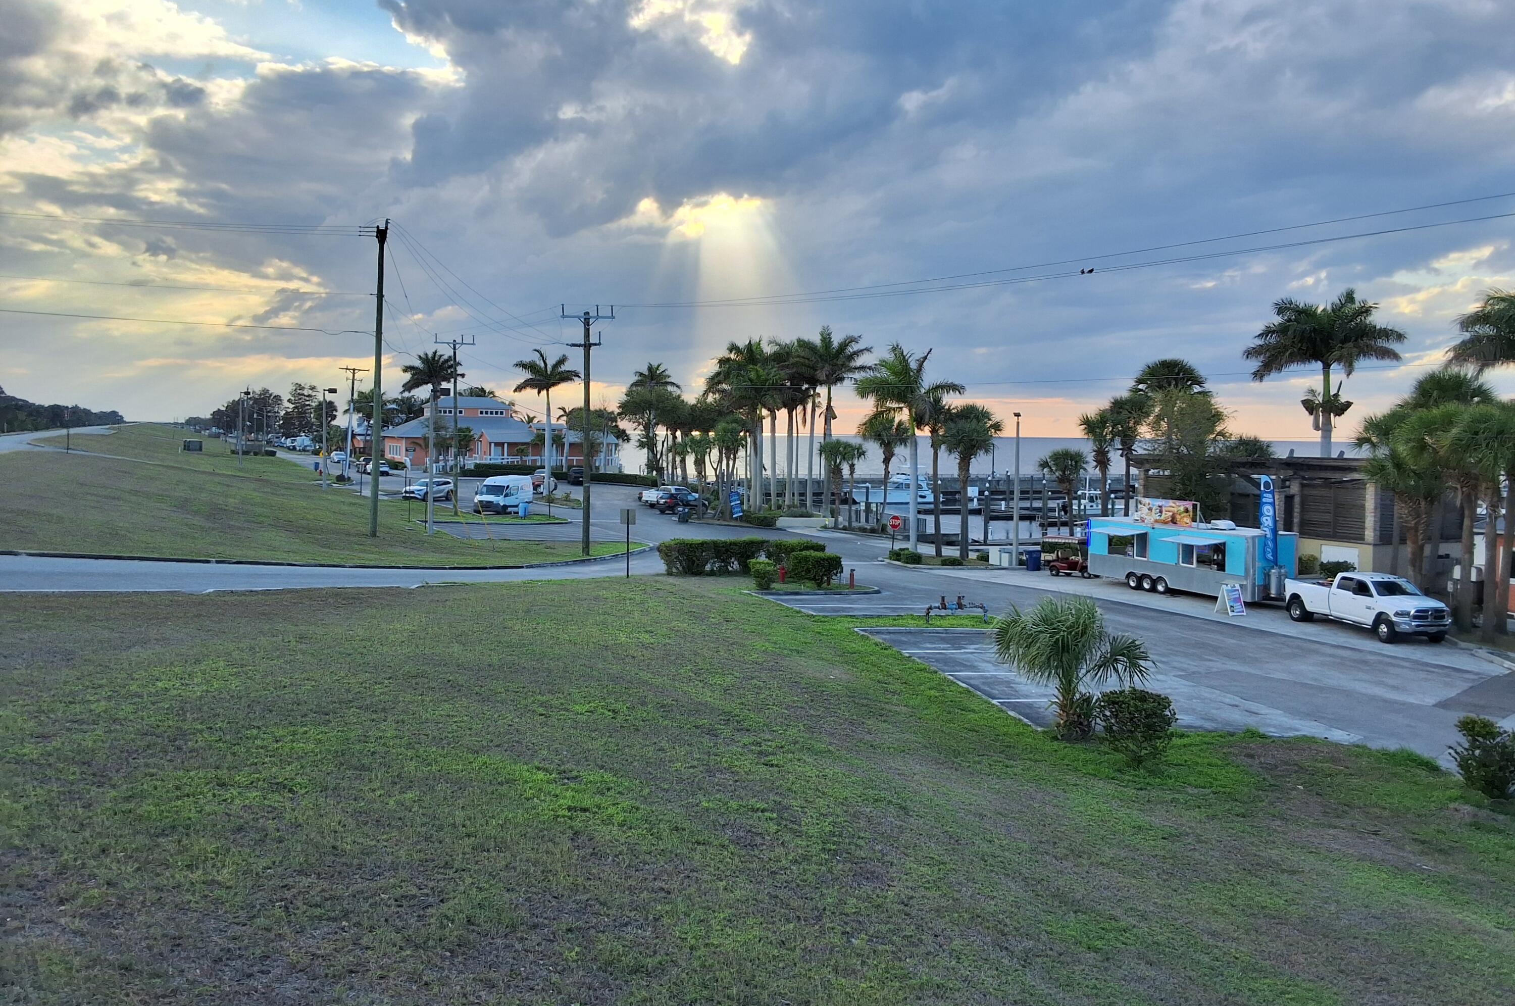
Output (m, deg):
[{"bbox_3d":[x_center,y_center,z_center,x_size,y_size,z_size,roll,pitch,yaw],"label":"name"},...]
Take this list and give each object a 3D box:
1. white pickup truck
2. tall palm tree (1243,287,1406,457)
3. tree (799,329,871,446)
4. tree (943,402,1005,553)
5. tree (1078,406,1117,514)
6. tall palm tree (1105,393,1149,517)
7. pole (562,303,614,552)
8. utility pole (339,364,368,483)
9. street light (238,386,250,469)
[{"bbox_3d":[20.763,3.419,41.977,2.320,1.960,6.450,0,3,-10],"label":"white pickup truck"},{"bbox_3d":[26.974,-3.440,57.700,7.200,13.240,7.200,2,4,25],"label":"tall palm tree"},{"bbox_3d":[5.487,-5.704,86.447,5.400,13.460,5.400,1,3,0],"label":"tree"},{"bbox_3d":[11.088,-1.046,62.744,3.030,8.000,3.030,1,3,10],"label":"tree"},{"bbox_3d":[17.605,-0.962,63.224,2.400,7.890,2.400,1,3,16],"label":"tree"},{"bbox_3d":[19.186,-1.322,63.511,2.390,8.680,2.390,2,3,17],"label":"tall palm tree"},{"bbox_3d":[-8.029,-3.344,58.080,2.800,11.900,0.500,-1,4,-30],"label":"pole"},{"bbox_3d":[-42.601,-8.300,128.768,3.230,12.200,0.600,-1,4,-27],"label":"utility pole"},{"bbox_3d":[-56.470,-8.334,134.763,1.200,8.340,0.350,0,3,-11],"label":"street light"}]

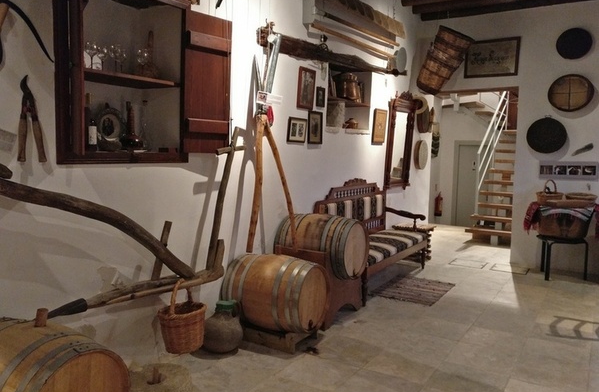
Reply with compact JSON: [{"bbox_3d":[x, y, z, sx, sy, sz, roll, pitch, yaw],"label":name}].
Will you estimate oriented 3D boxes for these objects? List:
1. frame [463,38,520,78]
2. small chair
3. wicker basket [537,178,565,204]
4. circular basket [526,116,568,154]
[{"bbox_3d":[2.384,-1.702,6.000,0.635,0.451,0.035,4,5,29],"label":"frame"},{"bbox_3d":[2.933,0.680,5.409,0.470,0.464,0.450,3,5,26],"label":"small chair"},{"bbox_3d":[2.813,-0.045,5.437,0.290,0.265,0.280,4,5,29],"label":"wicker basket"},{"bbox_3d":[2.913,-0.712,5.706,0.423,0.423,0.080,4,5,29],"label":"circular basket"}]

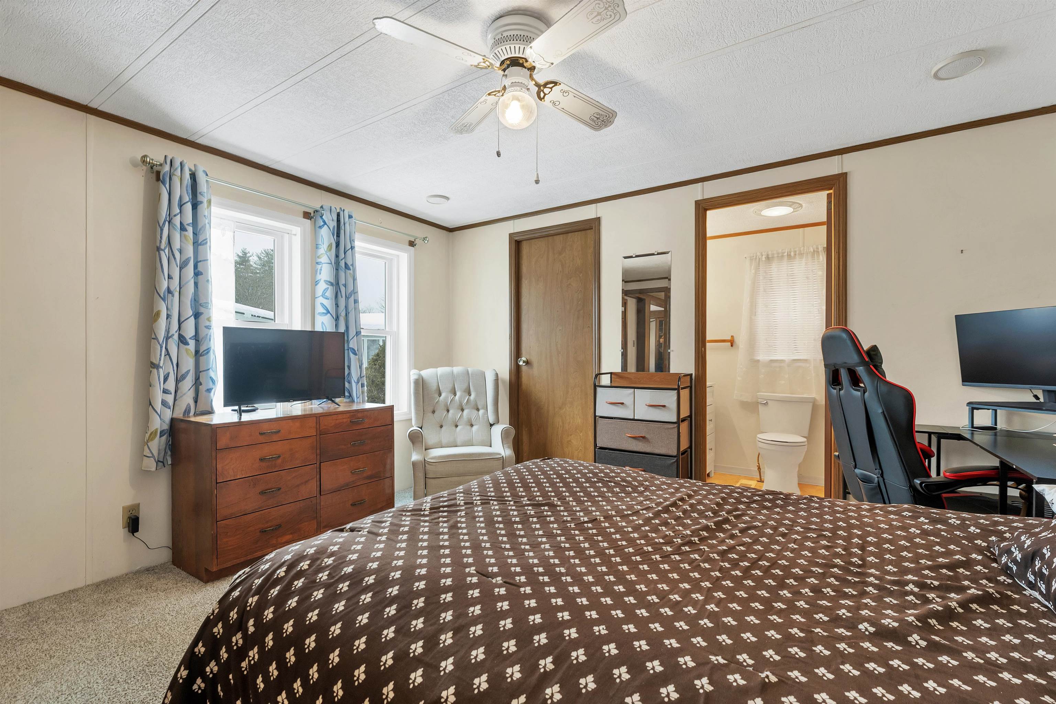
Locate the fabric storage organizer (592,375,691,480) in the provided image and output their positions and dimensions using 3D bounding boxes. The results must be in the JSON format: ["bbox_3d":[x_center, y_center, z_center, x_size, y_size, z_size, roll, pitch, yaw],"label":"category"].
[{"bbox_3d":[0.779,0.644,2.994,0.590,0.985,0.305,0,0,32],"label":"fabric storage organizer"}]

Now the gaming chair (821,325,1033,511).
[{"bbox_3d":[1.740,0.509,1.986,0.700,1.210,0.670,0,0,1],"label":"gaming chair"}]

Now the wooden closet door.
[{"bbox_3d":[0.198,0.067,3.569,0.835,2.140,0.060,0,0,32],"label":"wooden closet door"}]

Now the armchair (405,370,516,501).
[{"bbox_3d":[-0.537,0.634,3.314,0.720,1.020,0.800,0,0,-14],"label":"armchair"}]

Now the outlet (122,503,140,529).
[{"bbox_3d":[-2.044,0.846,2.270,0.015,0.115,0.071,0,0,34],"label":"outlet"}]

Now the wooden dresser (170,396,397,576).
[{"bbox_3d":[-1.407,0.749,2.669,0.440,0.770,1.090,0,0,34],"label":"wooden dresser"}]

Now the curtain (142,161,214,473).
[{"bbox_3d":[-1.873,-0.208,2.379,0.115,1.620,0.325,0,0,34],"label":"curtain"}]

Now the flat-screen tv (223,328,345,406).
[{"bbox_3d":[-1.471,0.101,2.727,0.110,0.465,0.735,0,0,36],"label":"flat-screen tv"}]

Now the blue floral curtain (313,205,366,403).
[{"bbox_3d":[-1.333,-0.195,3.142,0.110,1.610,0.370,0,0,34],"label":"blue floral curtain"}]

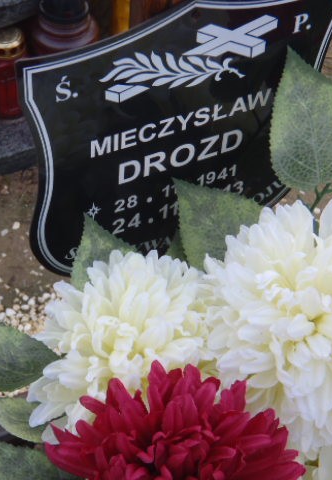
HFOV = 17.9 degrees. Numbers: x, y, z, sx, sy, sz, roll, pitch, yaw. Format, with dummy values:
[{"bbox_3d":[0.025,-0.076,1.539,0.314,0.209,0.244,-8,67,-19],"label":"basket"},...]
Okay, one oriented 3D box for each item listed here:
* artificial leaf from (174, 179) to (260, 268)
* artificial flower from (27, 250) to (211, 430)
[{"bbox_3d":[0.039,-0.006,0.690,0.088,0.020,0.060,42,79,14],"label":"artificial leaf"},{"bbox_3d":[-0.028,0.069,0.700,0.128,0.090,0.126,0,72,6],"label":"artificial flower"}]

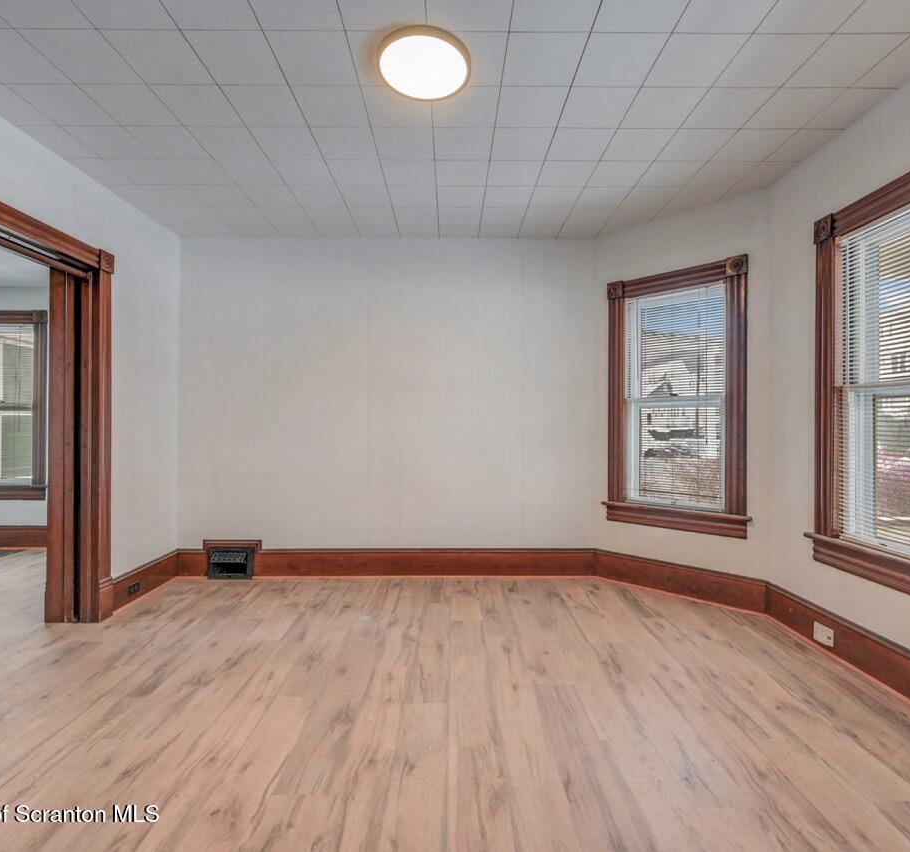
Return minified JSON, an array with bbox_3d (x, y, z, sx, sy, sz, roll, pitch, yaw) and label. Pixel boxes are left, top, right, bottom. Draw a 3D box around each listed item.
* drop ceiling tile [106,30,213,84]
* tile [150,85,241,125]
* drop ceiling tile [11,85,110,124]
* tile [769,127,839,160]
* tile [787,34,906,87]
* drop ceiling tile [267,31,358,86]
[{"bbox_3d":[-1.169,-1.474,1.990,0.305,0.015,0.303,0,0,0],"label":"drop ceiling tile"},{"bbox_3d":[-1.174,-1.476,2.290,0.305,0.016,0.305,0,1,-1],"label":"tile"},{"bbox_3d":[-1.802,-1.490,2.306,0.305,0.016,0.305,0,0,-1],"label":"drop ceiling tile"},{"bbox_3d":[1.832,-1.477,2.618,0.223,0.015,0.303,0,0,0],"label":"tile"},{"bbox_3d":[1.572,-1.480,2.019,0.305,0.016,0.305,0,1,-1],"label":"tile"},{"bbox_3d":[-0.560,-1.474,1.995,0.305,0.015,0.303,0,0,0],"label":"drop ceiling tile"}]

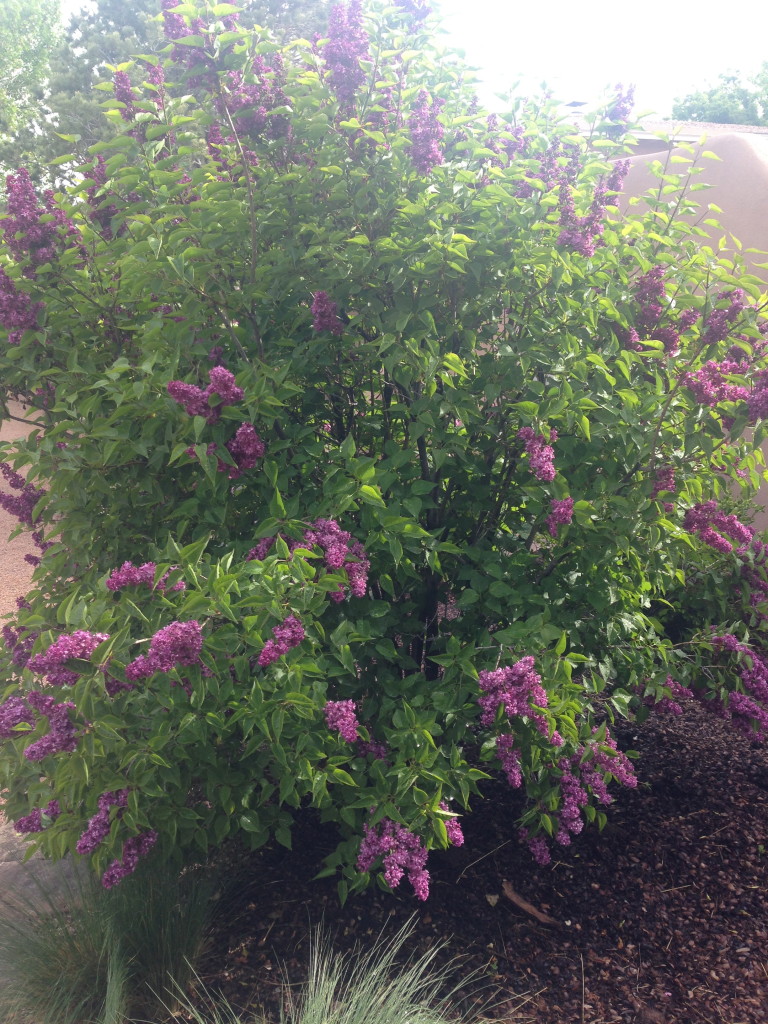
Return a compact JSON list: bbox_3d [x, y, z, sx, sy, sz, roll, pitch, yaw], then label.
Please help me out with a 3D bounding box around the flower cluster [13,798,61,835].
[{"bbox_3d":[-0.834,0.733,2.350,0.111,0.088,0.085,0,13,0],"label":"flower cluster"}]

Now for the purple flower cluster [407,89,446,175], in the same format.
[{"bbox_3d":[0.133,-1.186,3.050,0.112,0.256,0.100,0,12,0],"label":"purple flower cluster"}]

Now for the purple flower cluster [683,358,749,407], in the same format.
[{"bbox_3d":[0.917,-0.355,2.700,0.182,0.139,0.130,0,18,0],"label":"purple flower cluster"}]

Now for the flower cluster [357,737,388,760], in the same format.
[{"bbox_3d":[-0.027,0.557,2.300,0.085,0.070,0.070,0,18,0],"label":"flower cluster"}]

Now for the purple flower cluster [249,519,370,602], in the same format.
[{"bbox_3d":[-0.187,0.122,2.450,0.306,0.192,0.190,0,12,0],"label":"purple flower cluster"}]

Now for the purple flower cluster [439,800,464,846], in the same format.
[{"bbox_3d":[0.166,0.766,2.400,0.064,0.115,0.070,0,13,0],"label":"purple flower cluster"}]

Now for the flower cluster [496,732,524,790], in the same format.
[{"bbox_3d":[0.315,0.624,2.450,0.065,0.140,0.072,0,13,0],"label":"flower cluster"}]

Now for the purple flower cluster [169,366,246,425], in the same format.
[{"bbox_3d":[-0.494,-0.322,2.700,0.216,0.147,0.140,0,12,0],"label":"purple flower cluster"}]

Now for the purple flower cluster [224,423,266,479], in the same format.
[{"bbox_3d":[-0.355,-0.158,2.500,0.108,0.147,0.100,0,18,0],"label":"purple flower cluster"}]

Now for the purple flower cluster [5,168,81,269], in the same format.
[{"bbox_3d":[-0.950,-0.809,2.700,0.210,0.265,0.190,0,12,0],"label":"purple flower cluster"}]

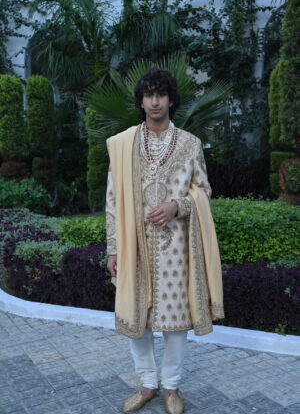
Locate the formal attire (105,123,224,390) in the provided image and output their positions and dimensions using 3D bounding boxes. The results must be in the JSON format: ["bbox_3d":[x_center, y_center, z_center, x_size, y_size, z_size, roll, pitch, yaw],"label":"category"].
[{"bbox_3d":[0.079,0.278,2.553,0.622,1.421,0.380,1,7,2],"label":"formal attire"}]

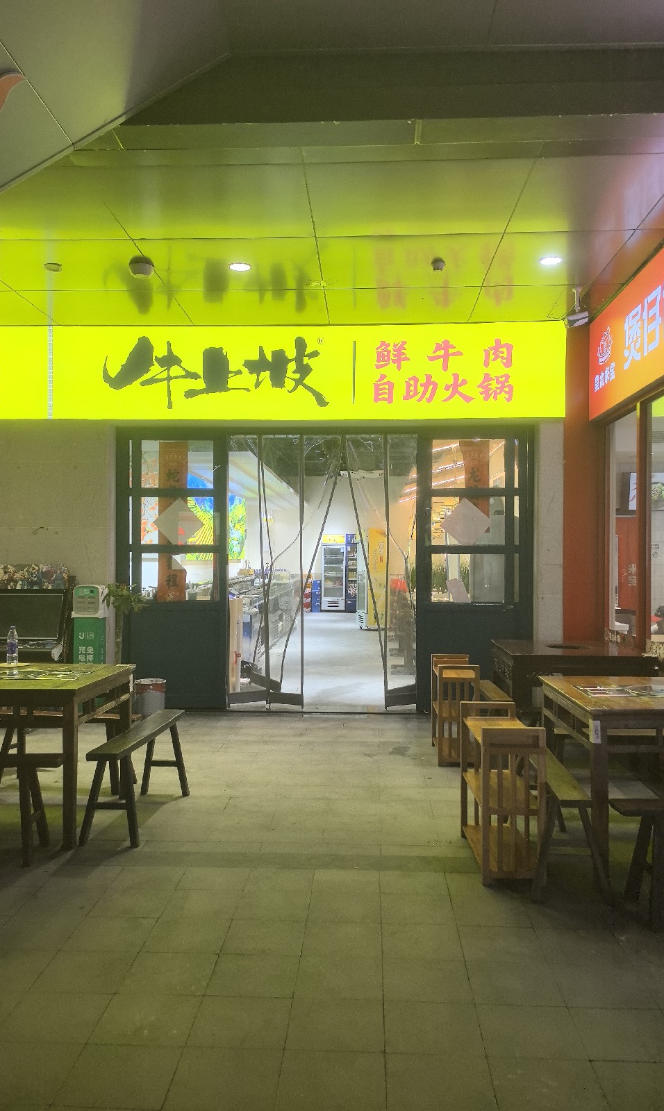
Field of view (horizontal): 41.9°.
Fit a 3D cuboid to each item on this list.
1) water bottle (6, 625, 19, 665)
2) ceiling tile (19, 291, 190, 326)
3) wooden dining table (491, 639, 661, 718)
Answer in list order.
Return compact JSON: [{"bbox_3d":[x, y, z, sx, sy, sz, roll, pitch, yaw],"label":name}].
[{"bbox_3d":[-1.925,0.541,5.220,0.067,0.233,0.067,0,0,3],"label":"water bottle"},{"bbox_3d":[-1.817,-2.051,7.160,1.190,0.030,0.970,0,0,2],"label":"ceiling tile"},{"bbox_3d":[1.719,1.068,6.308,0.997,0.796,0.997,0,0,2],"label":"wooden dining table"}]

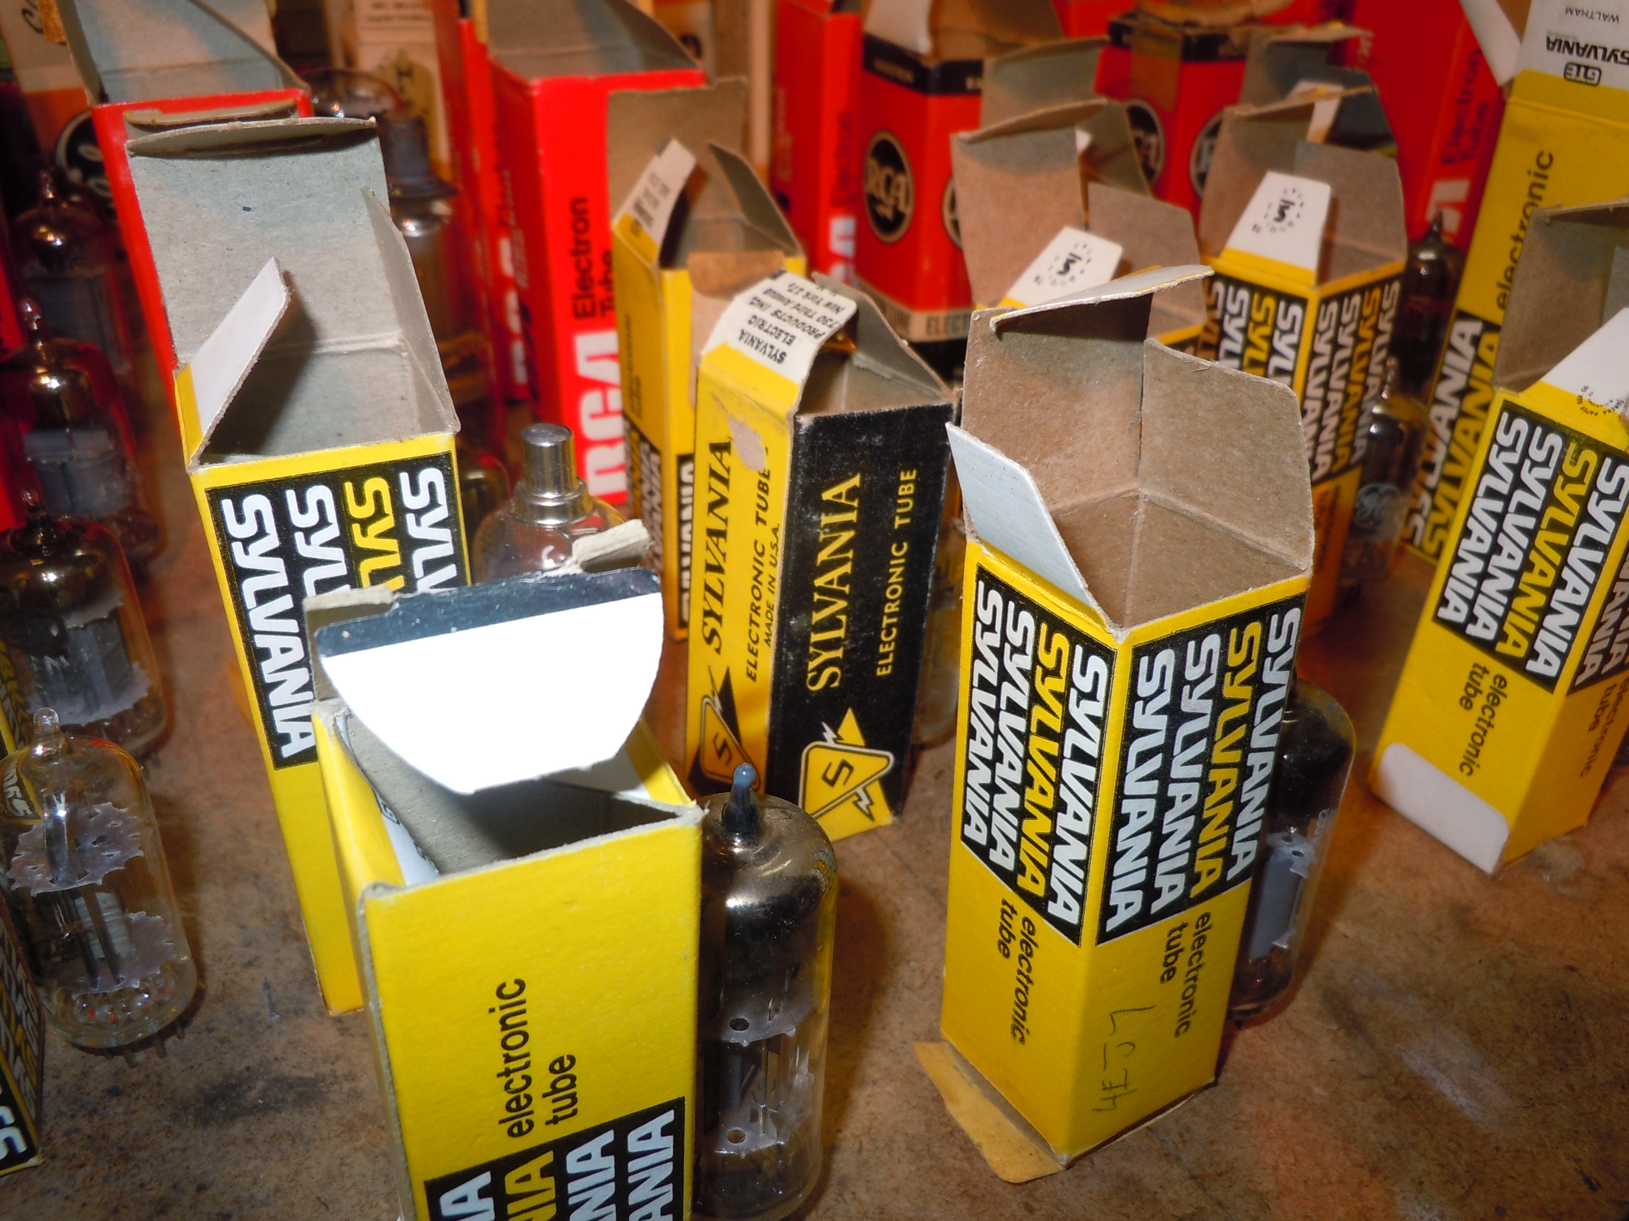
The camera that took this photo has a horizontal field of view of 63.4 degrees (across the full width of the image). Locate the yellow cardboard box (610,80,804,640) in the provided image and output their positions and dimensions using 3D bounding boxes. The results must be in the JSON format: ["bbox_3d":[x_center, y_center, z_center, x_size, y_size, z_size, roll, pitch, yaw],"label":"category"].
[{"bbox_3d":[-0.021,-0.047,0.257,0.027,0.102,0.028,-12,34,-22],"label":"yellow cardboard box"}]

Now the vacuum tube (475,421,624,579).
[{"bbox_3d":[-0.037,0.009,0.191,0.021,0.074,0.021,-4,31,-11],"label":"vacuum tube"}]

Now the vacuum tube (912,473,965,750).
[{"bbox_3d":[0.018,0.000,0.227,0.020,0.057,0.020,6,31,4],"label":"vacuum tube"}]

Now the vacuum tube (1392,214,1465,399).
[{"bbox_3d":[0.179,-0.091,0.397,0.019,0.055,0.019,16,33,20],"label":"vacuum tube"}]

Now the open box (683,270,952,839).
[{"bbox_3d":[-0.001,-0.007,0.210,0.027,0.089,0.027,-12,31,-30],"label":"open box"}]

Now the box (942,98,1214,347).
[{"bbox_3d":[0.042,-0.026,0.226,0.026,0.105,0.030,-19,37,-31],"label":"box"}]

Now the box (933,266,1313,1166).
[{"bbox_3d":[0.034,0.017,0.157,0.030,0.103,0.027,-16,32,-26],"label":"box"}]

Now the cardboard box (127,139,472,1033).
[{"bbox_3d":[-0.058,0.000,0.166,0.027,0.111,0.027,-13,37,-22],"label":"cardboard box"}]

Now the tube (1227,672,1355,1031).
[{"bbox_3d":[0.059,0.031,0.178,0.021,0.058,0.021,12,32,20],"label":"tube"}]

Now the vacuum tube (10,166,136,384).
[{"bbox_3d":[-0.183,-0.076,0.328,0.022,0.065,0.022,-14,35,-26],"label":"vacuum tube"}]

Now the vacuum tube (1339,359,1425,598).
[{"bbox_3d":[0.121,-0.030,0.290,0.018,0.053,0.018,12,33,21],"label":"vacuum tube"}]

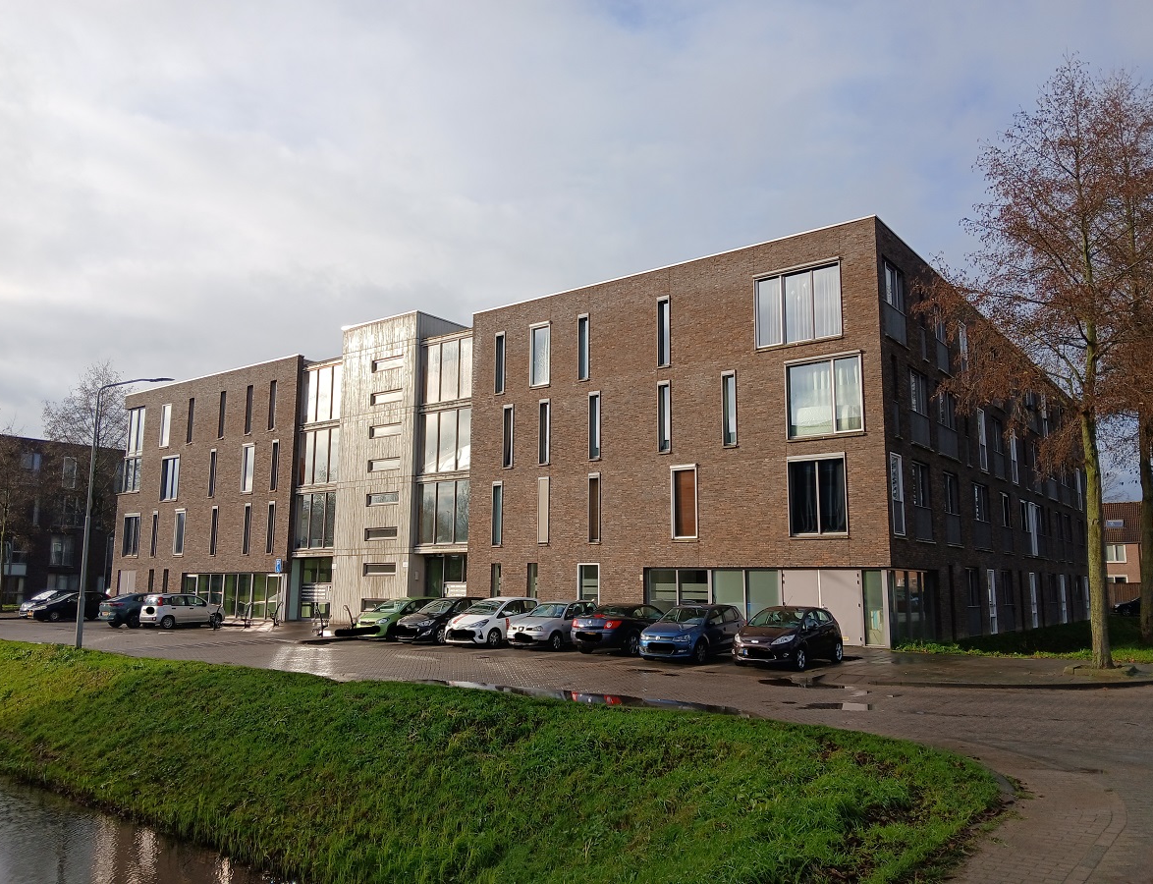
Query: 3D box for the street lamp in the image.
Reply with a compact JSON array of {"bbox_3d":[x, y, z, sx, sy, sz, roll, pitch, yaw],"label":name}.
[{"bbox_3d":[-13.640,2.021,26.896,0.280,8.260,2.250,-6,-11,37],"label":"street lamp"}]

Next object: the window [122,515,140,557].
[{"bbox_3d":[-25.555,5.396,50.928,1.844,2.505,0.150,-6,-11,37],"label":"window"}]

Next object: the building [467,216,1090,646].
[{"bbox_3d":[13.880,2.615,46.070,17.000,12.900,37.900,-6,-11,37],"label":"building"}]

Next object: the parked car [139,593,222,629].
[{"bbox_3d":[-17.769,7.647,40.196,1.650,1.550,3.600,-6,-11,35],"label":"parked car"}]

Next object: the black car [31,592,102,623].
[{"bbox_3d":[-28.486,9.030,48.955,1.760,1.530,4.050,-4,-10,24],"label":"black car"}]

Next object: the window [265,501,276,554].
[{"bbox_3d":[-14.686,4.142,42.520,0.560,2.520,0.140,-6,-11,37],"label":"window"}]

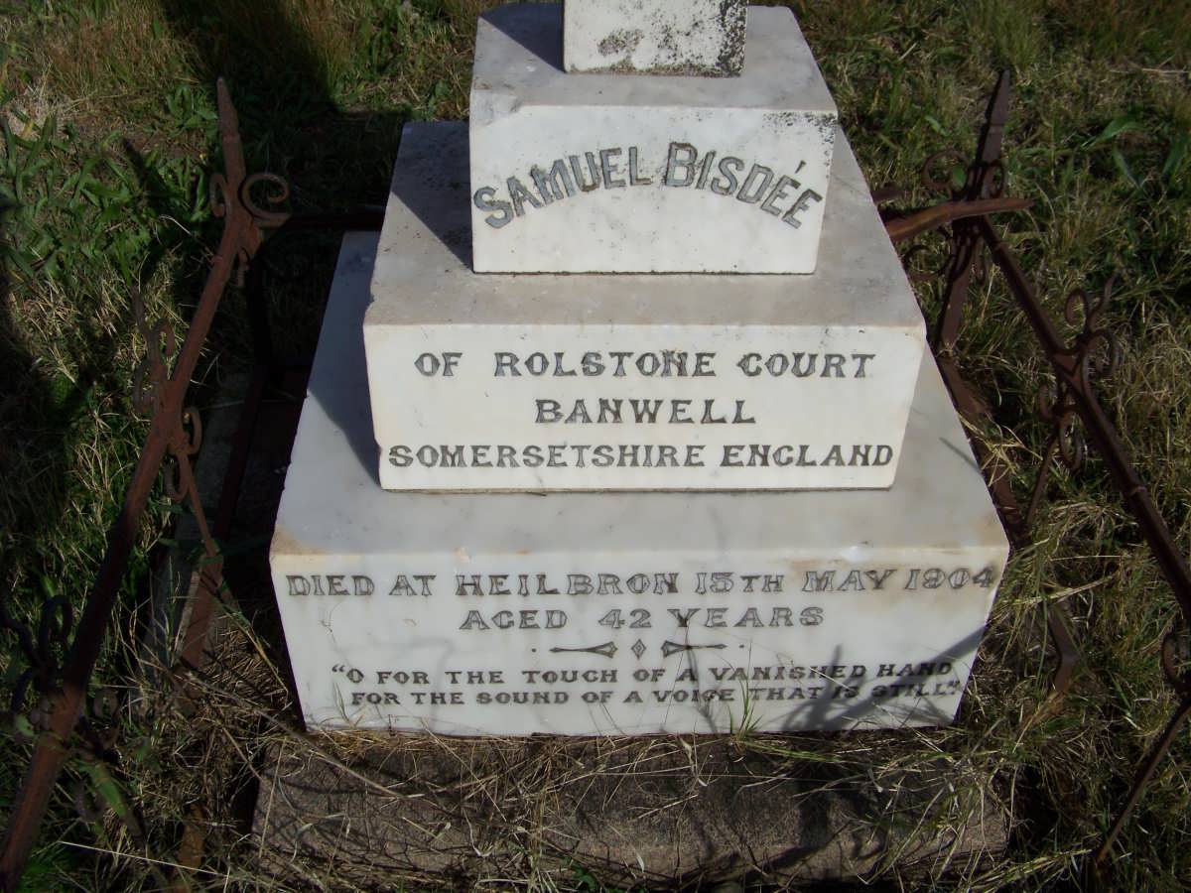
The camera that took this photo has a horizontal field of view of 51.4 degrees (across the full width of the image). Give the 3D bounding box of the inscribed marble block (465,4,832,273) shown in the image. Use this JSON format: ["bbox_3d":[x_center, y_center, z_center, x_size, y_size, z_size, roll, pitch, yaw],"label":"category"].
[{"bbox_3d":[0.047,-0.329,1.304,0.342,0.177,0.265,0,40,-3],"label":"inscribed marble block"}]

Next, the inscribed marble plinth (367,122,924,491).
[{"bbox_3d":[0.039,-0.178,1.423,0.541,0.207,0.447,0,40,-3],"label":"inscribed marble plinth"}]

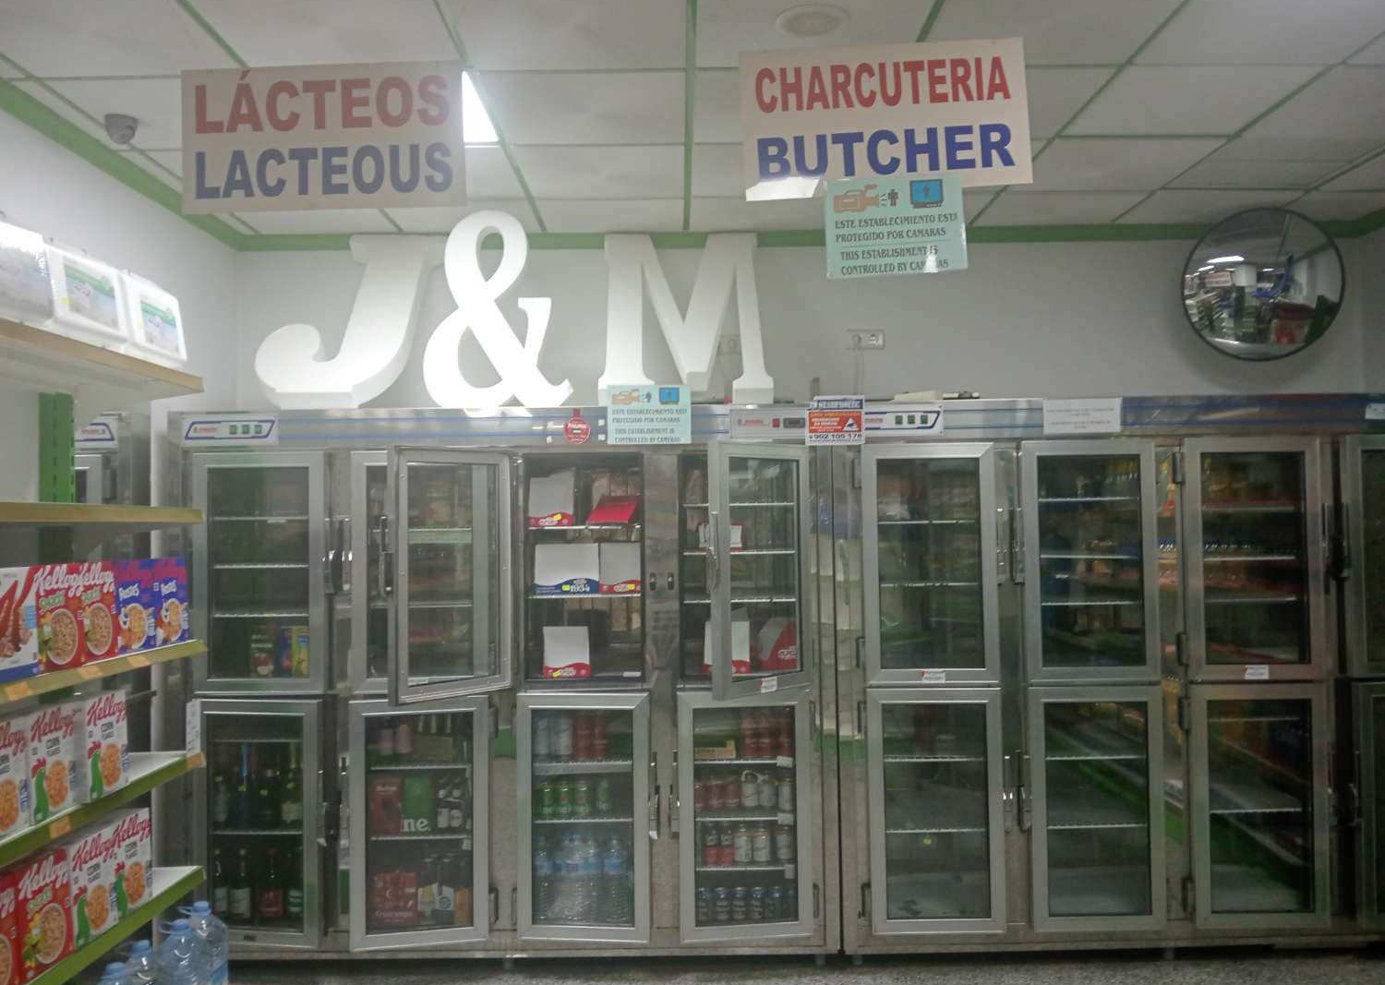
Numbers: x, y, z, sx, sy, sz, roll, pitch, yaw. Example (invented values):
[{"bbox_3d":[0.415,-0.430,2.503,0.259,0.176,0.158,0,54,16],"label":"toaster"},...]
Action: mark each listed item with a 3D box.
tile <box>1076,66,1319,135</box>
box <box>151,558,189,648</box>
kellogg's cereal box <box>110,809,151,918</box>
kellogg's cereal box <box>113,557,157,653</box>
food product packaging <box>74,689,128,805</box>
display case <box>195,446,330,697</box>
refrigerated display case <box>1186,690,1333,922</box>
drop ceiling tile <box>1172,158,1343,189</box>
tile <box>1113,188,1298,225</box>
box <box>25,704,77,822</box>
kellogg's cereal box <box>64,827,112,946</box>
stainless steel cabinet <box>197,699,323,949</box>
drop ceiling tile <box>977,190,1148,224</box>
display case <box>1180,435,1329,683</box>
[{"bbox_3d":[1.502,-1.196,3.418,0.606,0.030,0.606,-1,-1,0],"label":"tile"},{"bbox_3d":[-1.470,0.303,3.091,0.065,0.239,0.199,-1,-2,-1],"label":"box"},{"bbox_3d":[-1.515,0.978,2.969,0.068,0.250,0.188,-1,-2,-1],"label":"kellogg's cereal box"},{"bbox_3d":[-1.544,0.309,3.060,0.061,0.245,0.207,-1,-1,2],"label":"kellogg's cereal box"},{"bbox_3d":[-1.503,0.636,2.822,0.068,0.250,0.188,-1,-2,-1],"label":"food product packaging"},{"bbox_3d":[-1.548,0.298,4.309,0.485,0.865,0.600,-1,-2,-1],"label":"display case"},{"bbox_3d":[2.026,1.122,4.272,0.484,0.866,0.550,-1,-1,0],"label":"refrigerated display case"},{"bbox_3d":[2.126,-1.194,4.200,0.612,0.015,0.353,-1,-2,-1],"label":"drop ceiling tile"},{"bbox_3d":[2.122,-1.182,4.607,0.612,0.015,0.463,-1,-2,-1],"label":"tile"},{"bbox_3d":[-1.501,0.619,2.577,0.068,0.250,0.188,-1,-2,-1],"label":"box"},{"bbox_3d":[-1.538,0.989,2.822,0.071,0.262,0.199,-1,-1,1],"label":"kellogg's cereal box"},{"bbox_3d":[-1.541,1.183,4.281,0.444,0.876,0.600,-1,-2,-1],"label":"stainless steel cabinet"},{"bbox_3d":[1.476,-1.153,4.556,0.600,0.020,0.516,-1,-2,-1],"label":"drop ceiling tile"},{"bbox_3d":[2.022,0.248,4.294,0.482,0.872,0.550,-1,-1,0],"label":"display case"}]

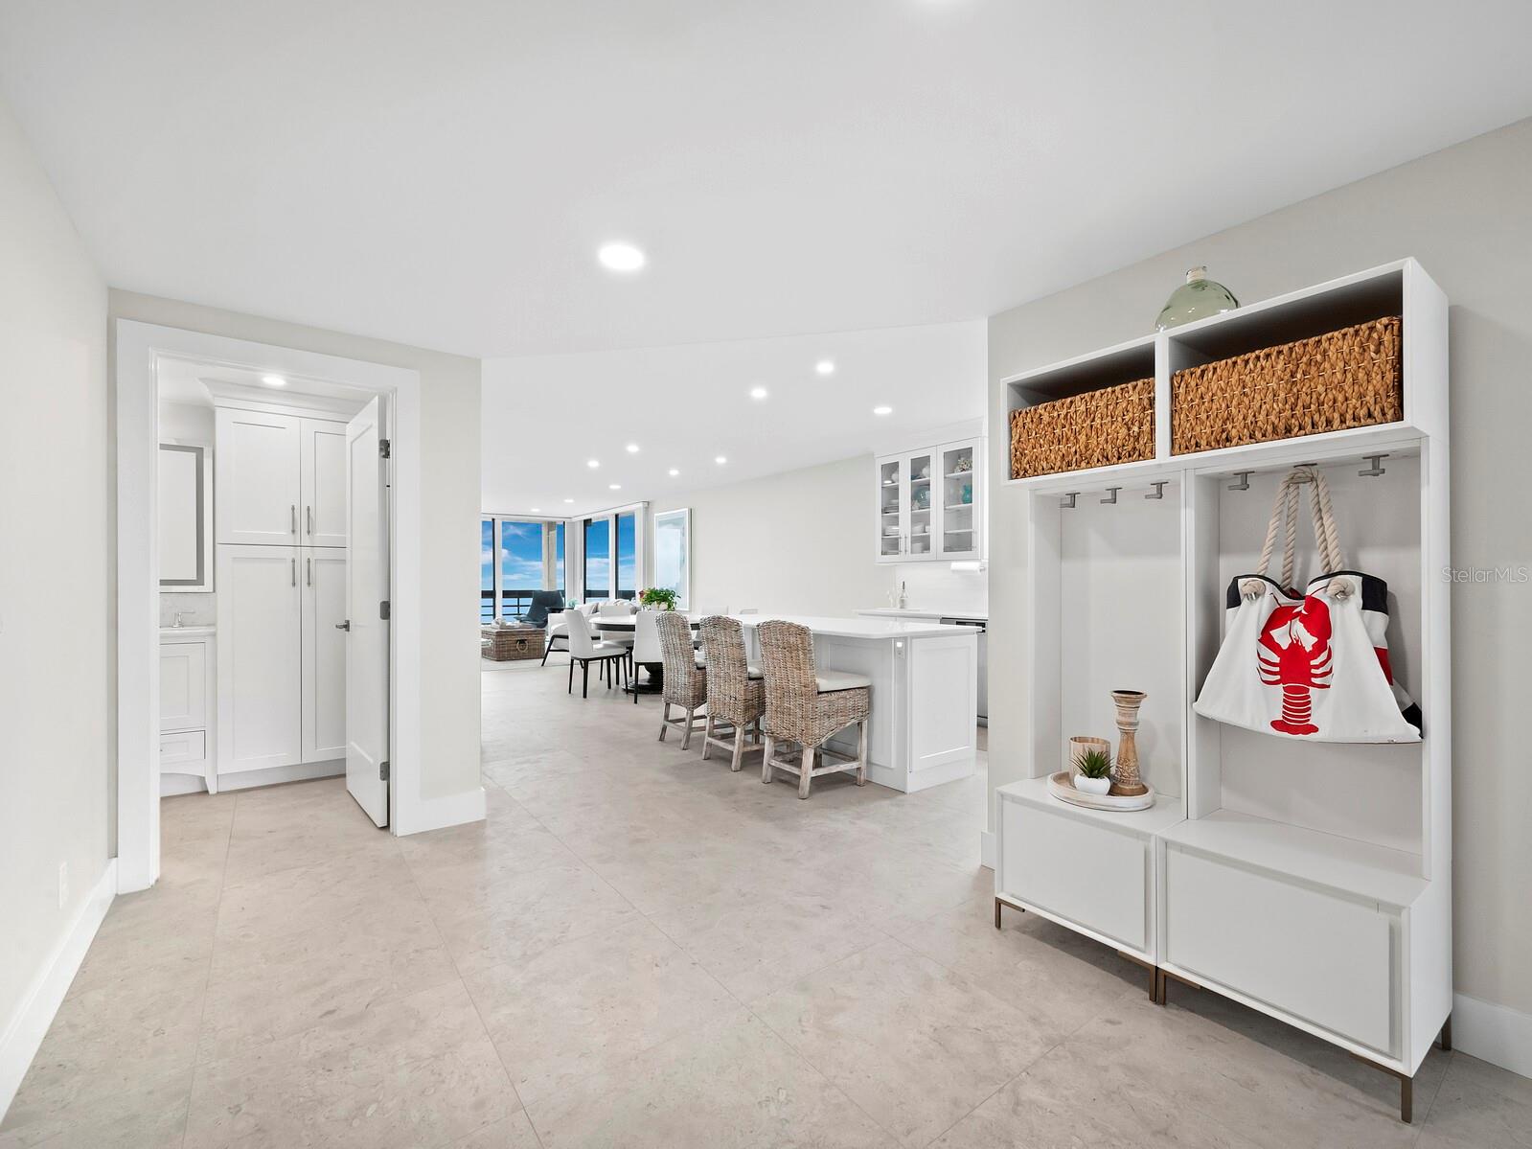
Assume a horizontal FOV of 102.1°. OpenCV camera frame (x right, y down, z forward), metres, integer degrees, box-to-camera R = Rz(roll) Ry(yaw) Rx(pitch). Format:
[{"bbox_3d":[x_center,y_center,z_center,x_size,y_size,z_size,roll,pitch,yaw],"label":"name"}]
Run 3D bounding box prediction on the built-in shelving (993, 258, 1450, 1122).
[{"bbox_3d":[1.274,0.262,1.887,0.380,1.915,1.010,0,-1,-38],"label":"built-in shelving"}]

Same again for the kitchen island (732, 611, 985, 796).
[{"bbox_3d":[0.413,0.792,4.314,1.000,0.915,1.780,0,-1,-38],"label":"kitchen island"}]

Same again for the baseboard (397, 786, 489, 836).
[{"bbox_3d":[-1.575,1.163,3.016,0.375,0.150,0.020,0,-1,-38],"label":"baseboard"}]

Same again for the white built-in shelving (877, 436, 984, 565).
[{"bbox_3d":[1.617,-0.652,5.910,0.330,1.065,1.225,0,-1,-38],"label":"white built-in shelving"}]

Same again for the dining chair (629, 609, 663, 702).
[{"bbox_3d":[-1.114,0.826,6.370,0.480,0.900,0.570,0,-1,-3],"label":"dining chair"}]

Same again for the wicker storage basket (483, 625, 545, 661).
[{"bbox_3d":[-4.140,1.110,10.044,0.720,0.430,1.050,0,-1,-38],"label":"wicker storage basket"}]

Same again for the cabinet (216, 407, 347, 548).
[{"bbox_3d":[-2.976,-0.548,3.952,0.765,0.780,0.520,0,-1,-38],"label":"cabinet"}]

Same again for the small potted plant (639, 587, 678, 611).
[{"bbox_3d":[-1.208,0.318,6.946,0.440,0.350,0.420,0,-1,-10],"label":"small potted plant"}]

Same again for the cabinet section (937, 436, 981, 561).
[{"bbox_3d":[1.806,-0.637,5.483,0.340,1.025,0.453,0,-1,-37],"label":"cabinet section"}]

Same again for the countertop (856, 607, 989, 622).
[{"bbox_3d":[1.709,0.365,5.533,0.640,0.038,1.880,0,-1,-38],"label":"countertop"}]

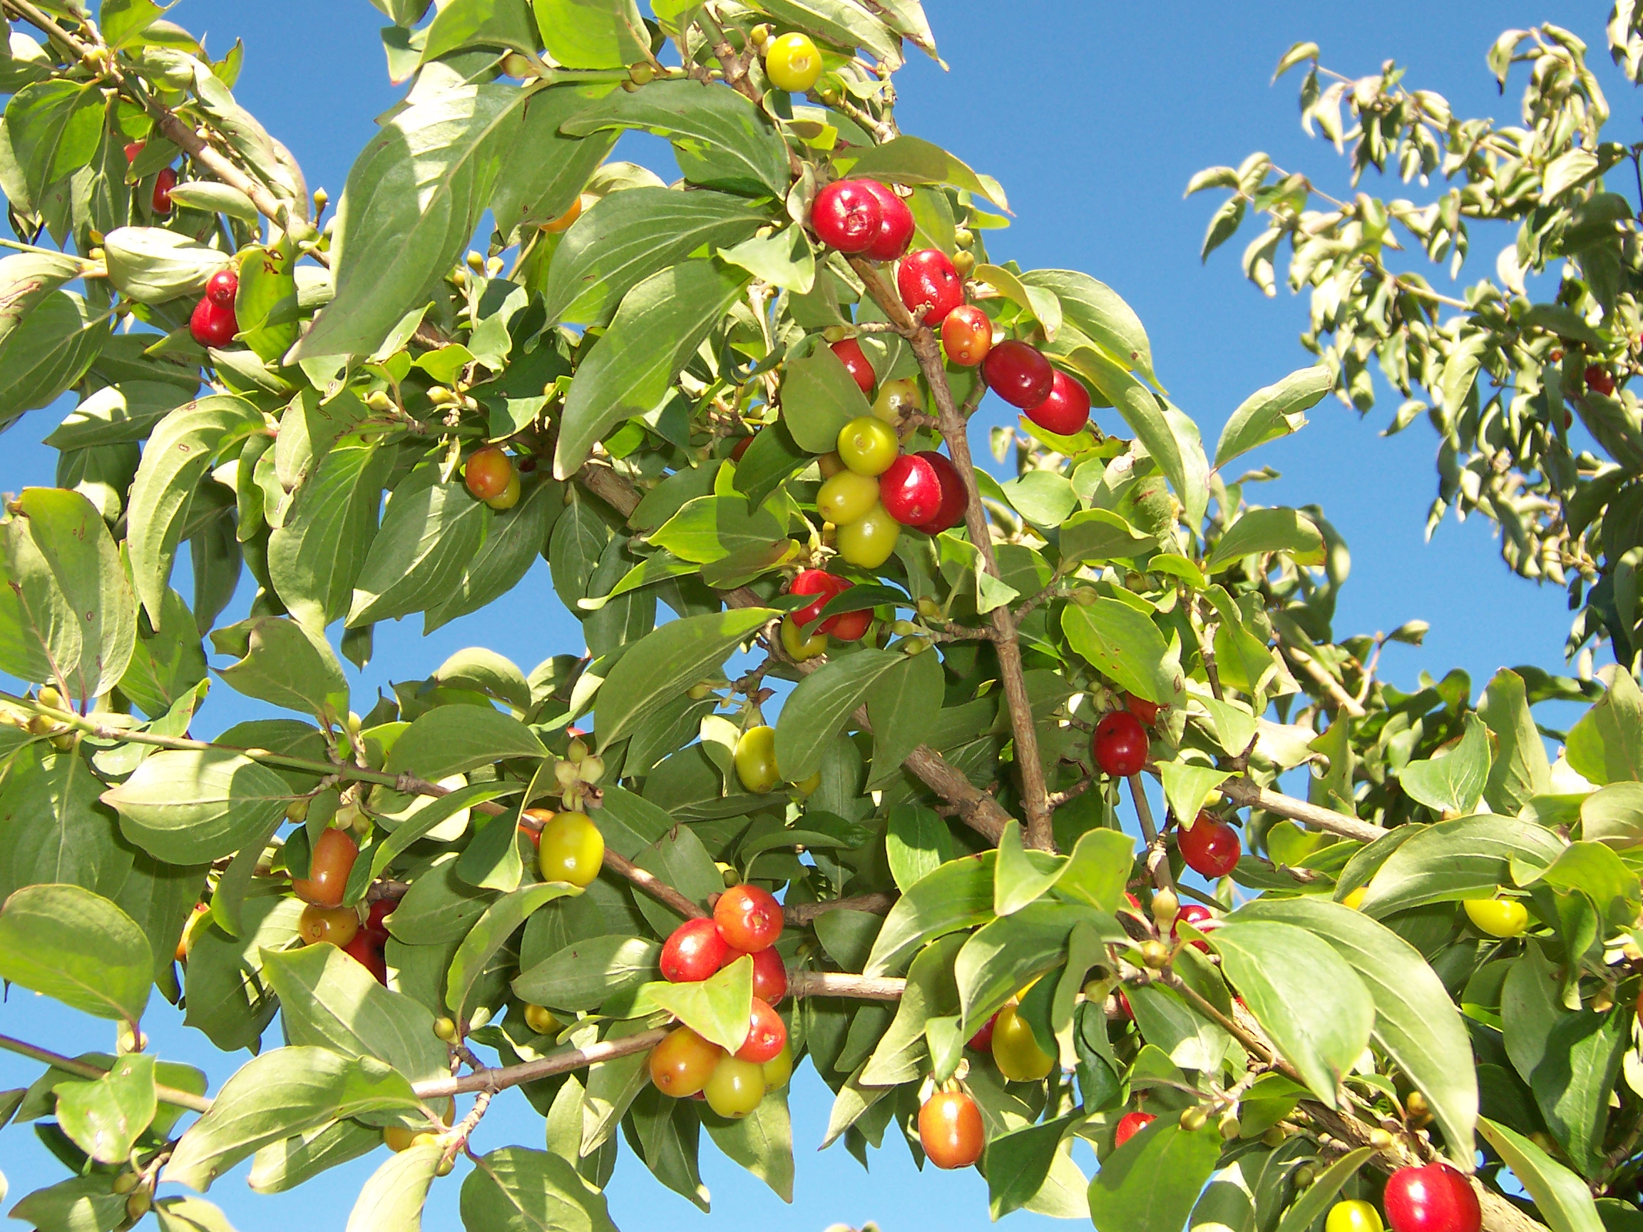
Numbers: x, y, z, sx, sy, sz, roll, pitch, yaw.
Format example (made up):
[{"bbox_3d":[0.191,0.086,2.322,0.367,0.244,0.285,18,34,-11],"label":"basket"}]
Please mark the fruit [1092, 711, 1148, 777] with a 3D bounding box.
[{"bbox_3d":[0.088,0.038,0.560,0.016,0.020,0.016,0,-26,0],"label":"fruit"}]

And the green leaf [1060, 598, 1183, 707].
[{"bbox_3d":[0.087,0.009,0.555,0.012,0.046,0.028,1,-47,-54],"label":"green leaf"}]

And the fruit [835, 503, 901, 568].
[{"bbox_3d":[0.011,-0.018,0.425,0.014,0.015,0.014,11,-21,3],"label":"fruit"}]

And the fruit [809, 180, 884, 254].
[{"bbox_3d":[0.006,-0.098,0.467,0.017,0.017,0.019,-3,15,-11],"label":"fruit"}]

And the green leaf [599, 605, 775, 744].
[{"bbox_3d":[-0.037,0.015,0.522,0.034,0.064,0.016,56,-14,-21],"label":"green leaf"}]

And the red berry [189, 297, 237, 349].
[{"bbox_3d":[-0.157,-0.077,0.490,0.013,0.015,0.013,6,-18,2],"label":"red berry"}]

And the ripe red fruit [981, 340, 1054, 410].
[{"bbox_3d":[0.049,-0.060,0.475,0.019,0.015,0.015,39,0,15],"label":"ripe red fruit"}]

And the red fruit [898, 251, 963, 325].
[{"bbox_3d":[0.024,-0.074,0.425,0.014,0.017,0.014,-14,-15,-4],"label":"red fruit"}]

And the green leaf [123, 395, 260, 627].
[{"bbox_3d":[-0.196,-0.032,0.590,0.034,0.073,0.020,27,-19,-32],"label":"green leaf"}]

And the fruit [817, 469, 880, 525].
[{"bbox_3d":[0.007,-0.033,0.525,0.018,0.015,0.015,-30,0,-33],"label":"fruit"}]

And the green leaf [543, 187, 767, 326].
[{"bbox_3d":[-0.047,-0.102,0.537,0.071,0.018,0.037,-29,-58,-12],"label":"green leaf"}]

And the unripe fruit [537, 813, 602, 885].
[{"bbox_3d":[-0.062,0.058,0.470,0.016,0.019,0.016,0,-13,0],"label":"unripe fruit"}]

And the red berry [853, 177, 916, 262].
[{"bbox_3d":[0.013,-0.090,0.430,0.014,0.017,0.014,-20,-18,-6],"label":"red berry"}]

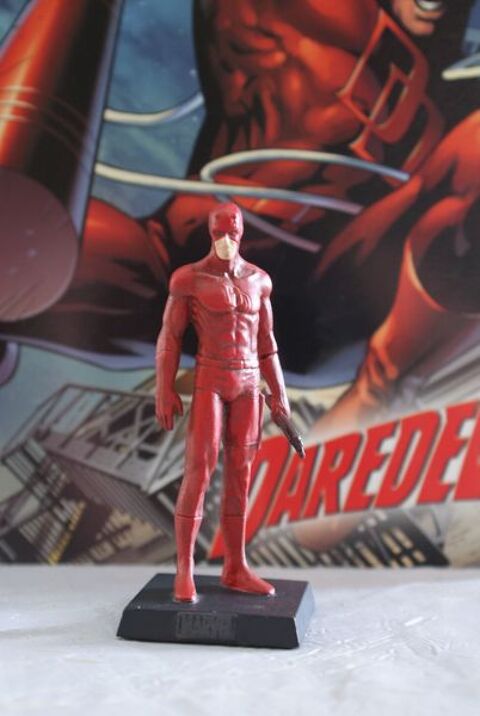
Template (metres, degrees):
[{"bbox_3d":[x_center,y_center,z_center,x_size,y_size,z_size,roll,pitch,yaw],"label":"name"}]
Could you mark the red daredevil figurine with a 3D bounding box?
[{"bbox_3d":[-0.003,0.010,0.351,0.034,0.092,0.021,0,4,-21],"label":"red daredevil figurine"}]

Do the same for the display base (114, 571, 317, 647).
[{"bbox_3d":[-0.004,0.059,0.352,0.041,0.006,0.041,2,4,8],"label":"display base"}]

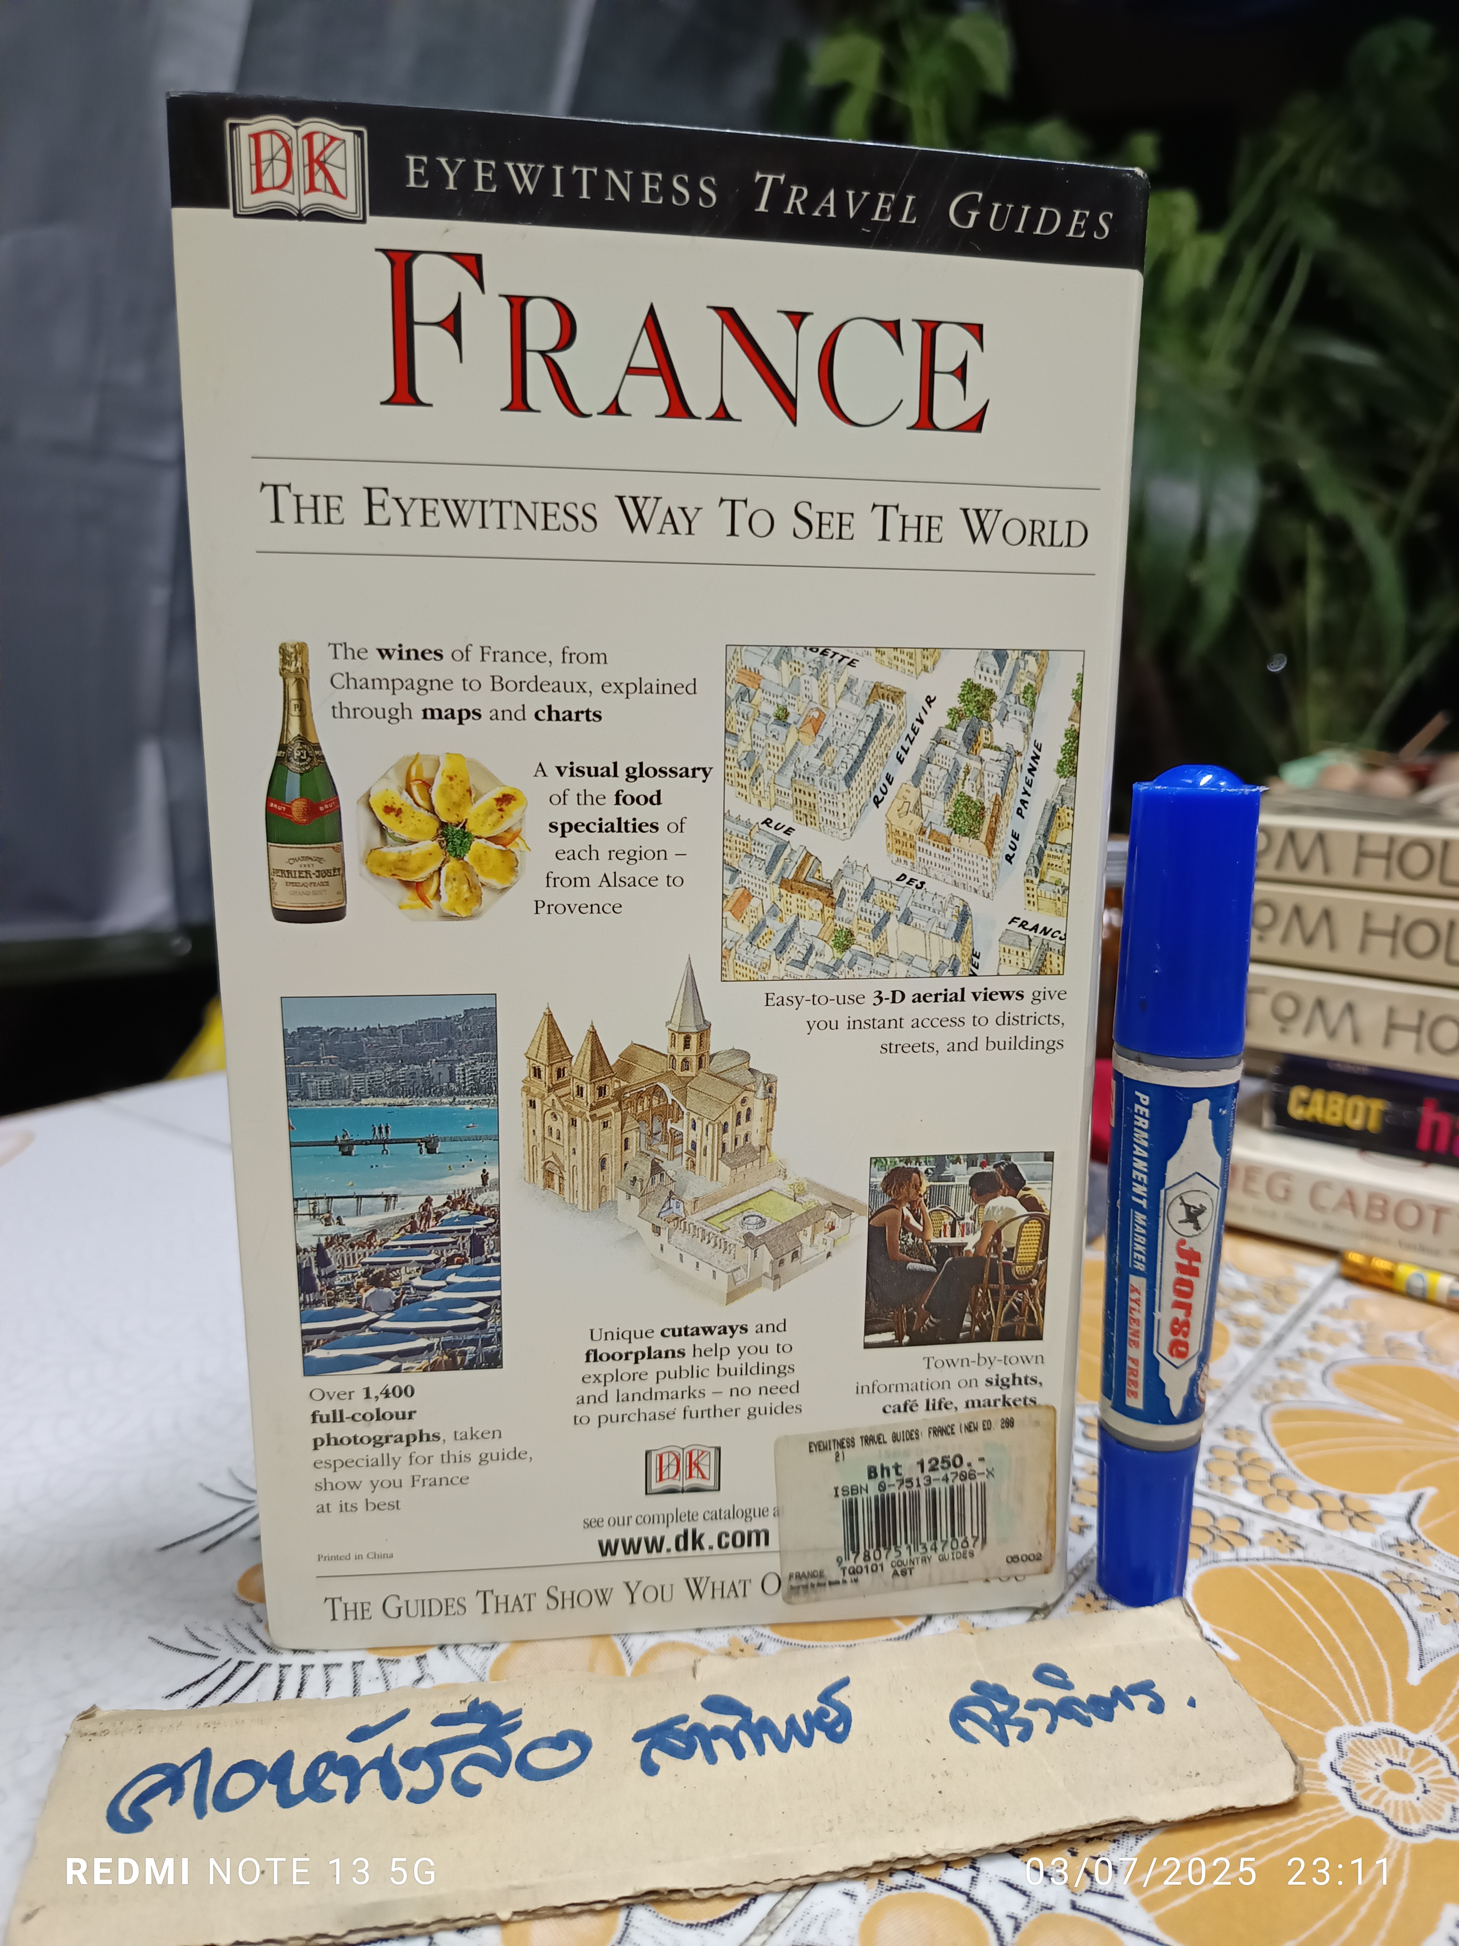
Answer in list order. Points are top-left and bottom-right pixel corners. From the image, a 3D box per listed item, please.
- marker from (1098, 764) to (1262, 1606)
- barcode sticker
[{"bbox_3d":[0.071,0.037,0.220,0.020,0.140,0.020,0,11,-3],"label":"marker"},{"bbox_3d":[0.031,0.088,0.222,0.046,0.031,0.001,-4,11,-7],"label":"barcode sticker"}]

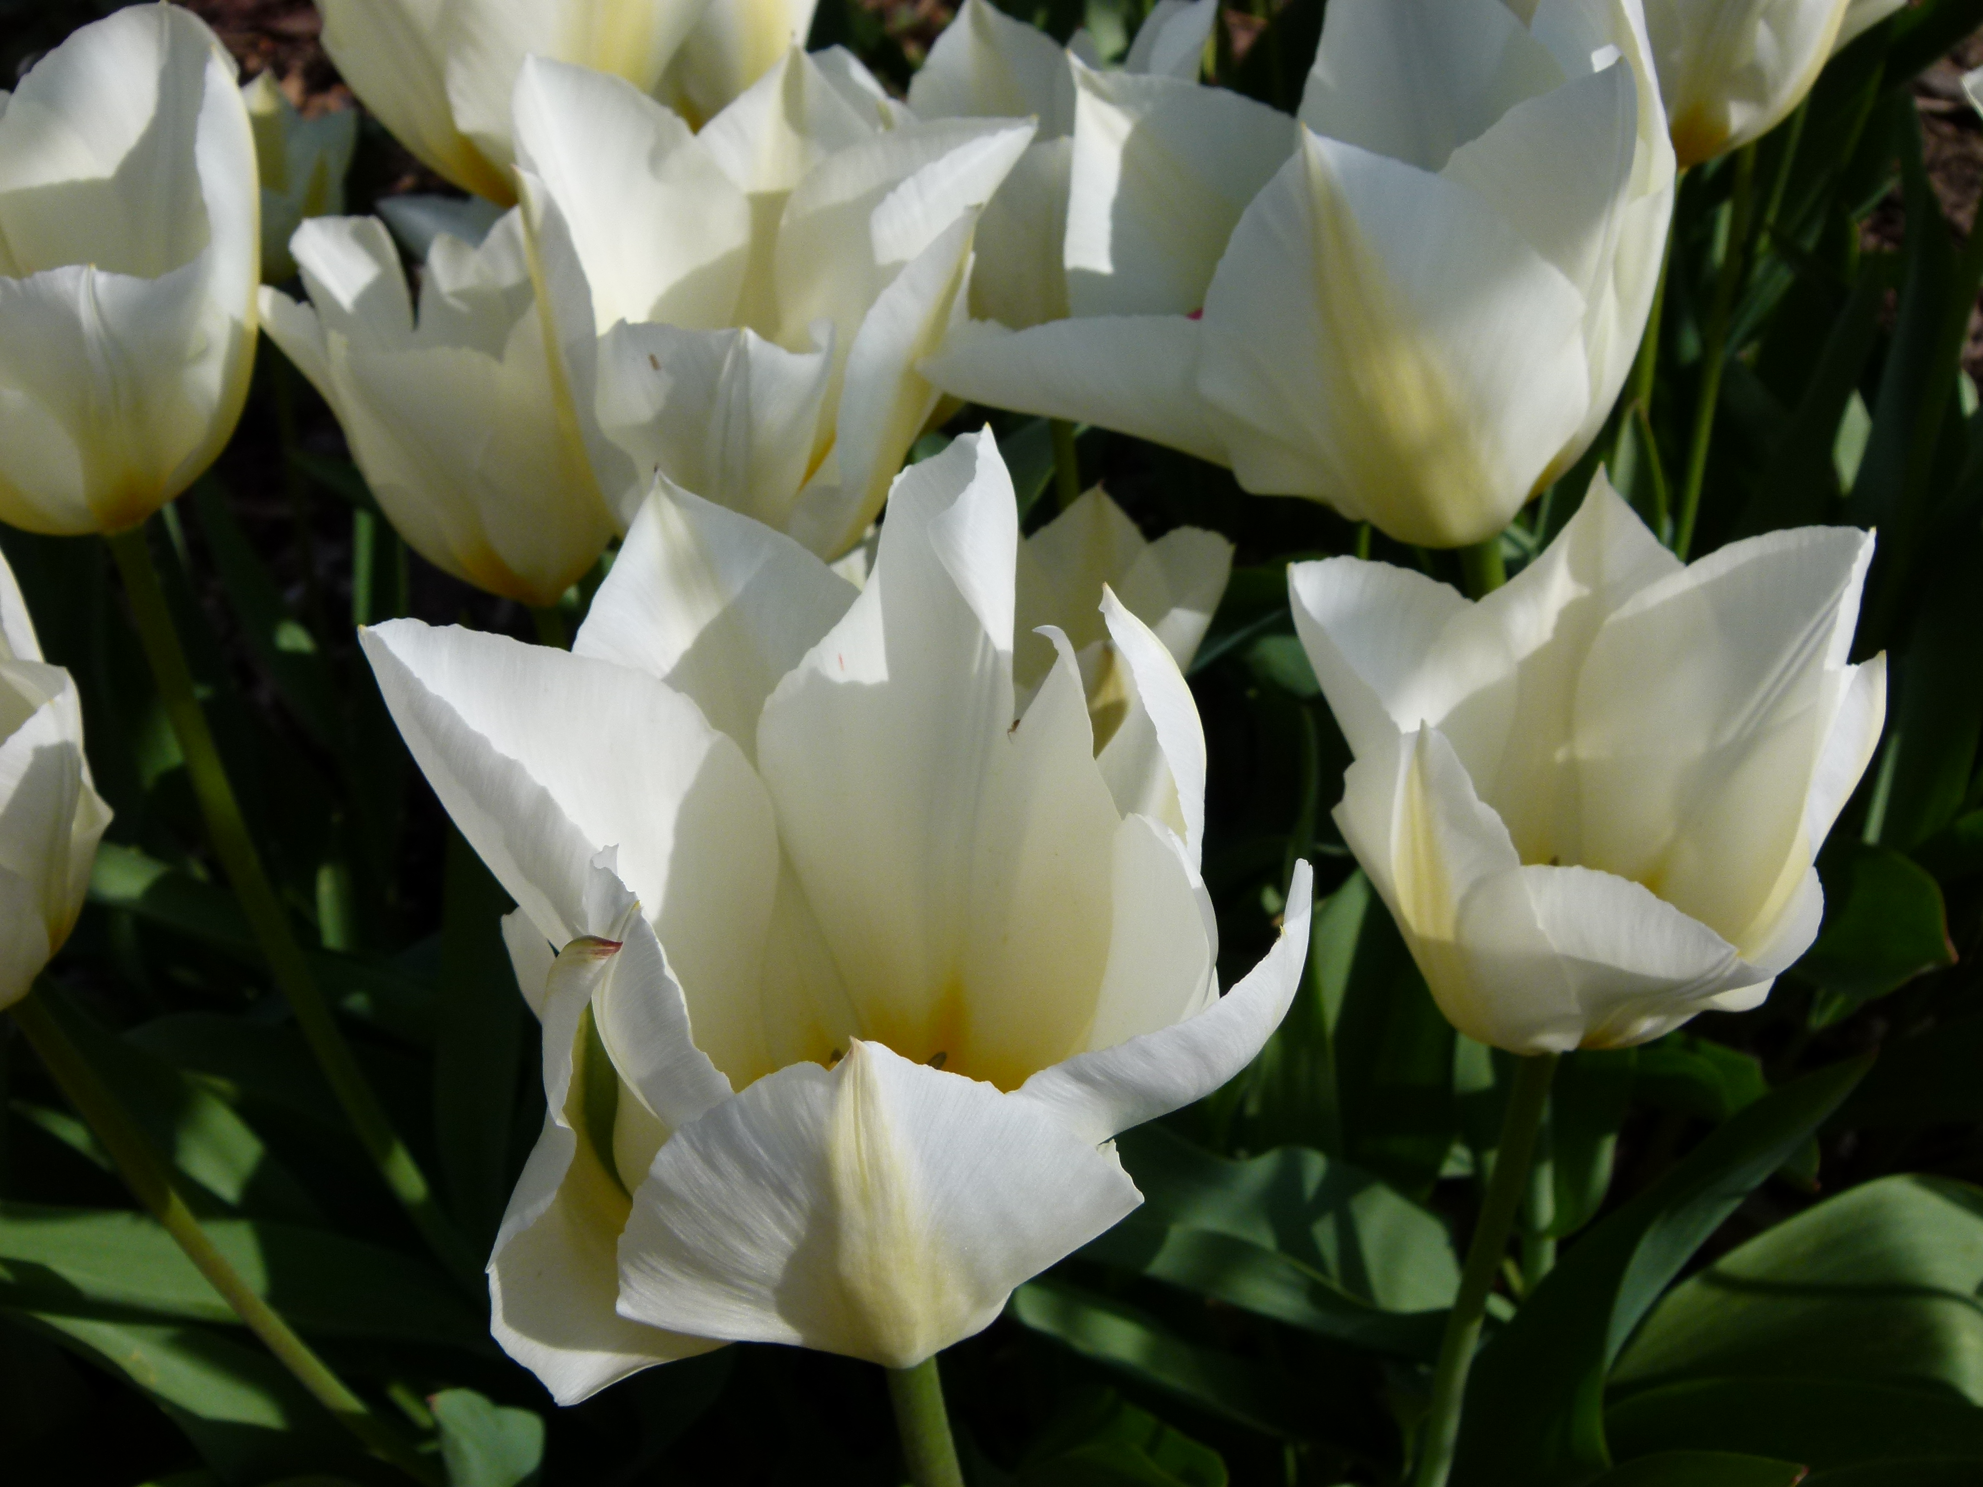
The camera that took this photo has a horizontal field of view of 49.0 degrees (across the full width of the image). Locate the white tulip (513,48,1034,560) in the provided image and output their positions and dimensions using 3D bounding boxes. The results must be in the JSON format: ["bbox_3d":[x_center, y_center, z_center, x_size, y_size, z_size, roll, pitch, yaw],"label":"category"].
[{"bbox_3d":[-0.041,-0.077,0.440,0.097,0.099,0.097,0,37,0],"label":"white tulip"}]

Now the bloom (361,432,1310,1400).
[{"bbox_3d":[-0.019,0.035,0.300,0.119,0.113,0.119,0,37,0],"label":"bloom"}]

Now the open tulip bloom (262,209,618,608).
[{"bbox_3d":[-0.108,-0.066,0.470,0.082,0.076,0.082,0,37,0],"label":"open tulip bloom"}]

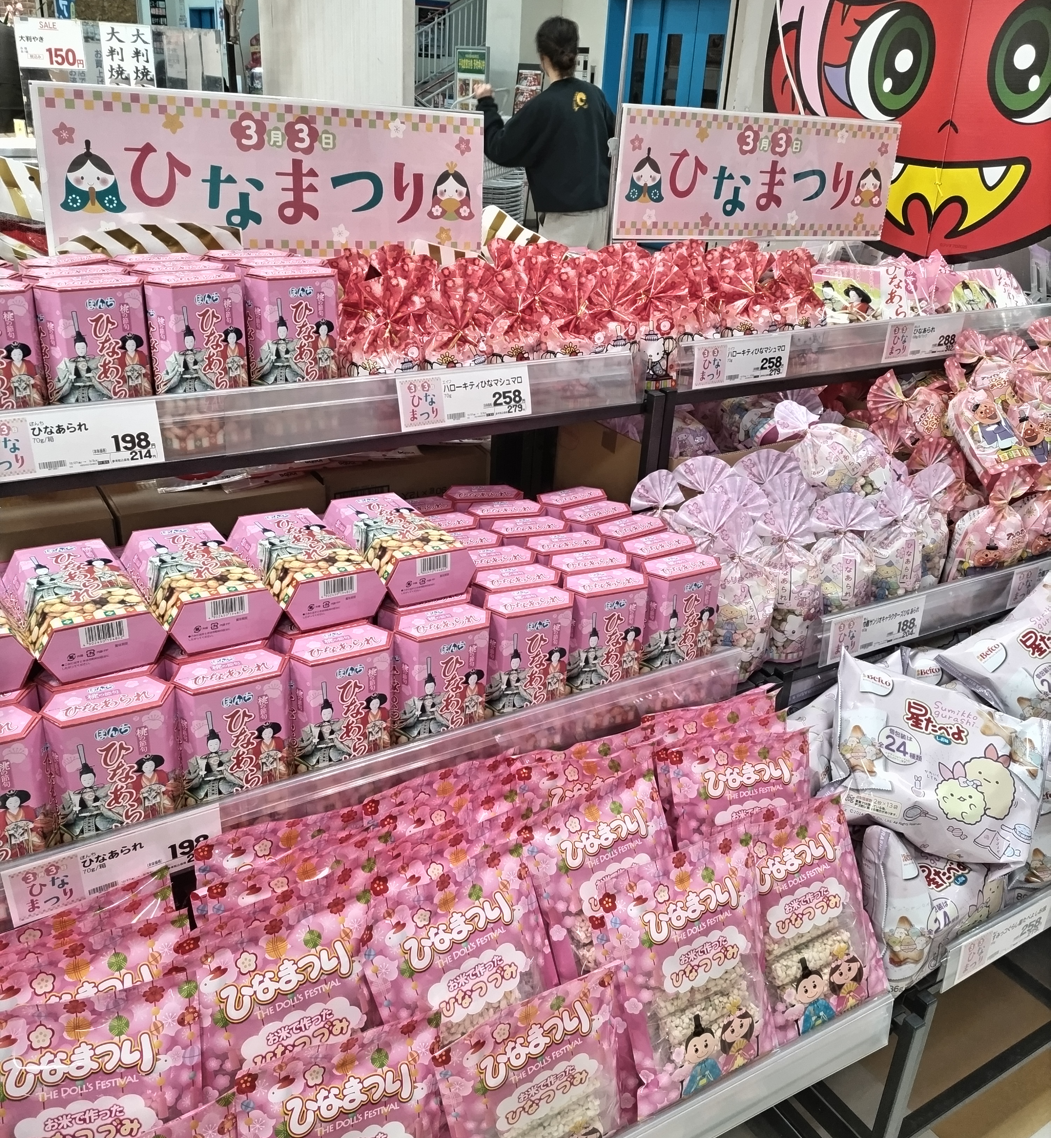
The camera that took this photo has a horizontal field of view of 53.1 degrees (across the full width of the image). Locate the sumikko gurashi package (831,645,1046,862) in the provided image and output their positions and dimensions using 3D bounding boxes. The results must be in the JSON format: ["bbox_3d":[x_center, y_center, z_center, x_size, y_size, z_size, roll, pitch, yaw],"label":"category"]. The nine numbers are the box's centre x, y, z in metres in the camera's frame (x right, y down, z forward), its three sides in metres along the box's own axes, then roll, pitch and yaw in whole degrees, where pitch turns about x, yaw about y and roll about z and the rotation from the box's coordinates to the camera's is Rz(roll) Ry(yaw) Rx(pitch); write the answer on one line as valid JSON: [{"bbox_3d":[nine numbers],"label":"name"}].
[{"bbox_3d":[0.458,0.210,1.160,0.250,0.185,0.065,17,-17,-10],"label":"sumikko gurashi package"}]

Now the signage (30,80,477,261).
[{"bbox_3d":[-0.315,-0.505,1.371,0.580,0.200,0.008,-10,25,-27],"label":"signage"}]

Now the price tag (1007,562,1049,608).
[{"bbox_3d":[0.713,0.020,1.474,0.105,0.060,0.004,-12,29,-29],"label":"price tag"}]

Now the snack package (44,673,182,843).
[{"bbox_3d":[-0.343,0.182,0.888,0.102,0.169,0.051,-11,29,-27],"label":"snack package"}]

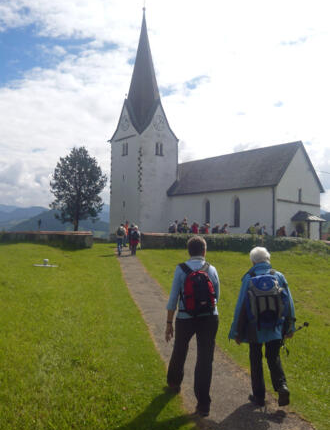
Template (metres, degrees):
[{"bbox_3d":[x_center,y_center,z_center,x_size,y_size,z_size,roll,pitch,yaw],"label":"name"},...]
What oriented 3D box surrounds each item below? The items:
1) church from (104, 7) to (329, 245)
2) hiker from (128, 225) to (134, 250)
[{"bbox_3d":[5.144,-10.825,49.120,12.783,28.638,22.581,3,-3,-40],"label":"church"},{"bbox_3d":[-2.043,1.374,27.000,0.500,1.680,0.450,1,-3,-6],"label":"hiker"}]

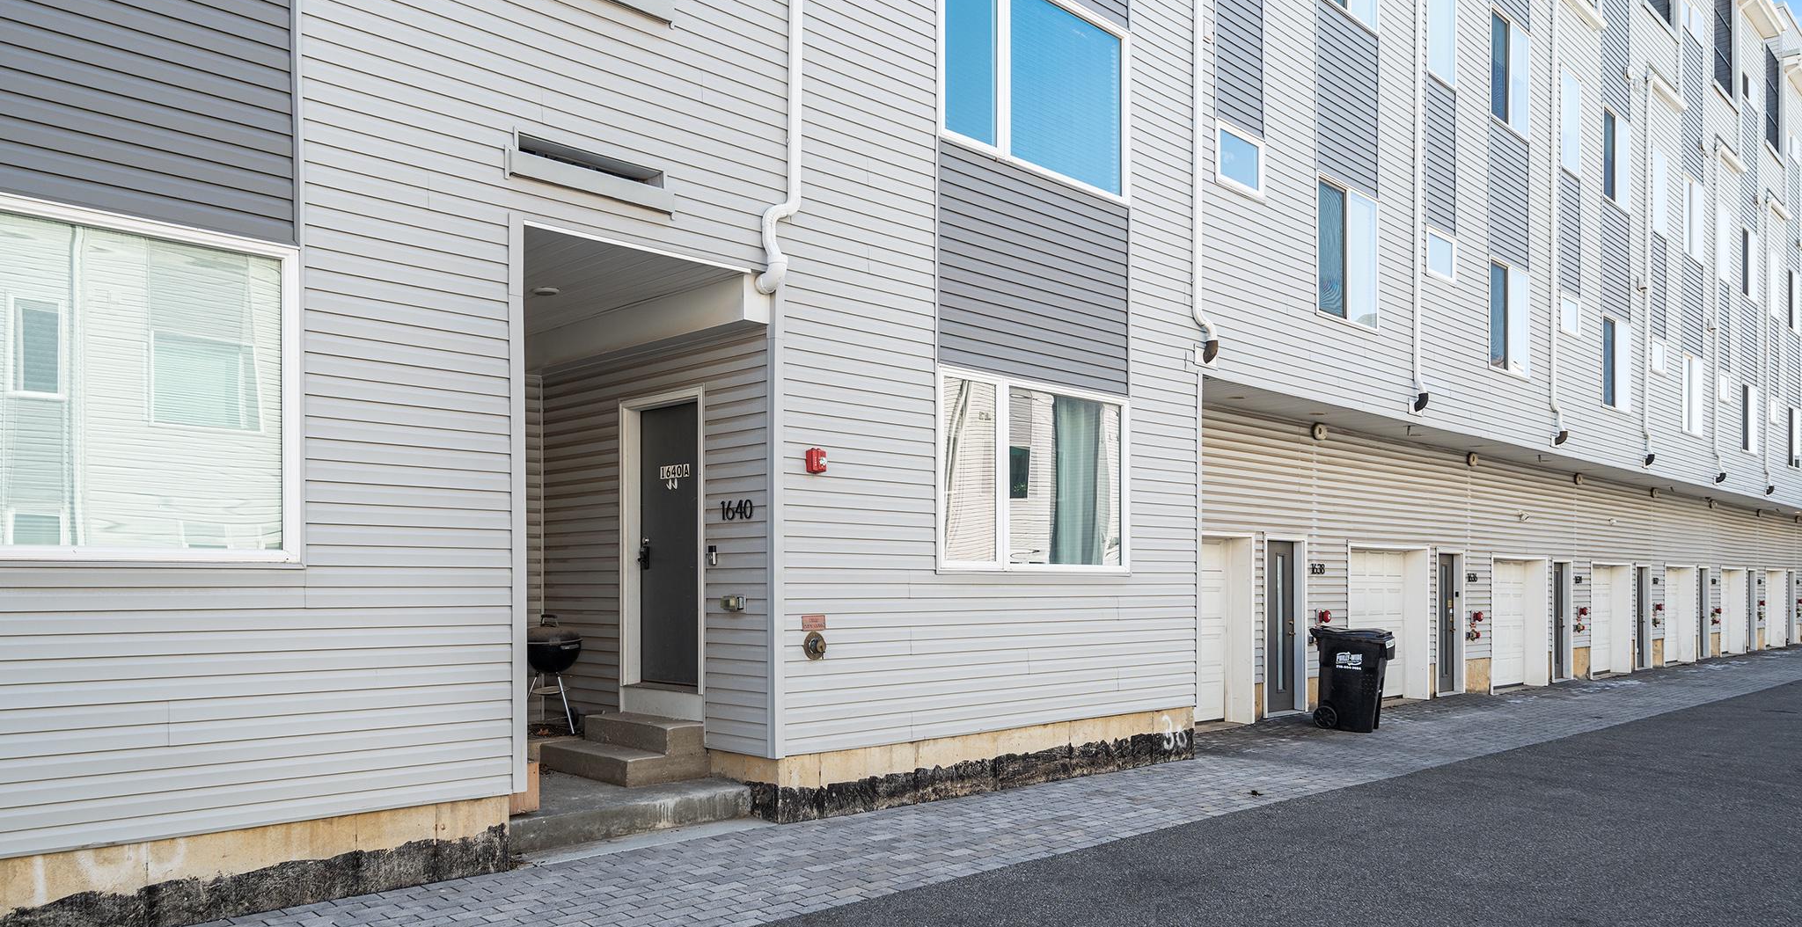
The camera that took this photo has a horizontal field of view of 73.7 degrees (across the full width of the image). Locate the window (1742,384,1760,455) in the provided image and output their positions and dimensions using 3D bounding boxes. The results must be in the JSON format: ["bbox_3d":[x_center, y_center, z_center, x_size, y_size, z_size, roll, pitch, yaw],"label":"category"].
[{"bbox_3d":[18.928,-0.951,26.748,1.420,1.440,0.100,3,-4,-44],"label":"window"}]

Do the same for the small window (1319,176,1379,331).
[{"bbox_3d":[4.943,-2.276,13.240,1.420,1.440,0.100,3,-4,-44],"label":"small window"}]

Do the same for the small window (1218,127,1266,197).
[{"bbox_3d":[3.299,-2.944,11.703,0.887,0.581,0.100,2,-3,-44],"label":"small window"}]

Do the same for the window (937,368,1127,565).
[{"bbox_3d":[1.140,0.123,9.713,2.350,1.504,0.100,3,-4,-44],"label":"window"}]

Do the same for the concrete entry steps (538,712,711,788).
[{"bbox_3d":[-1.926,1.983,8.368,0.660,0.345,1.150,3,-4,-44],"label":"concrete entry steps"}]

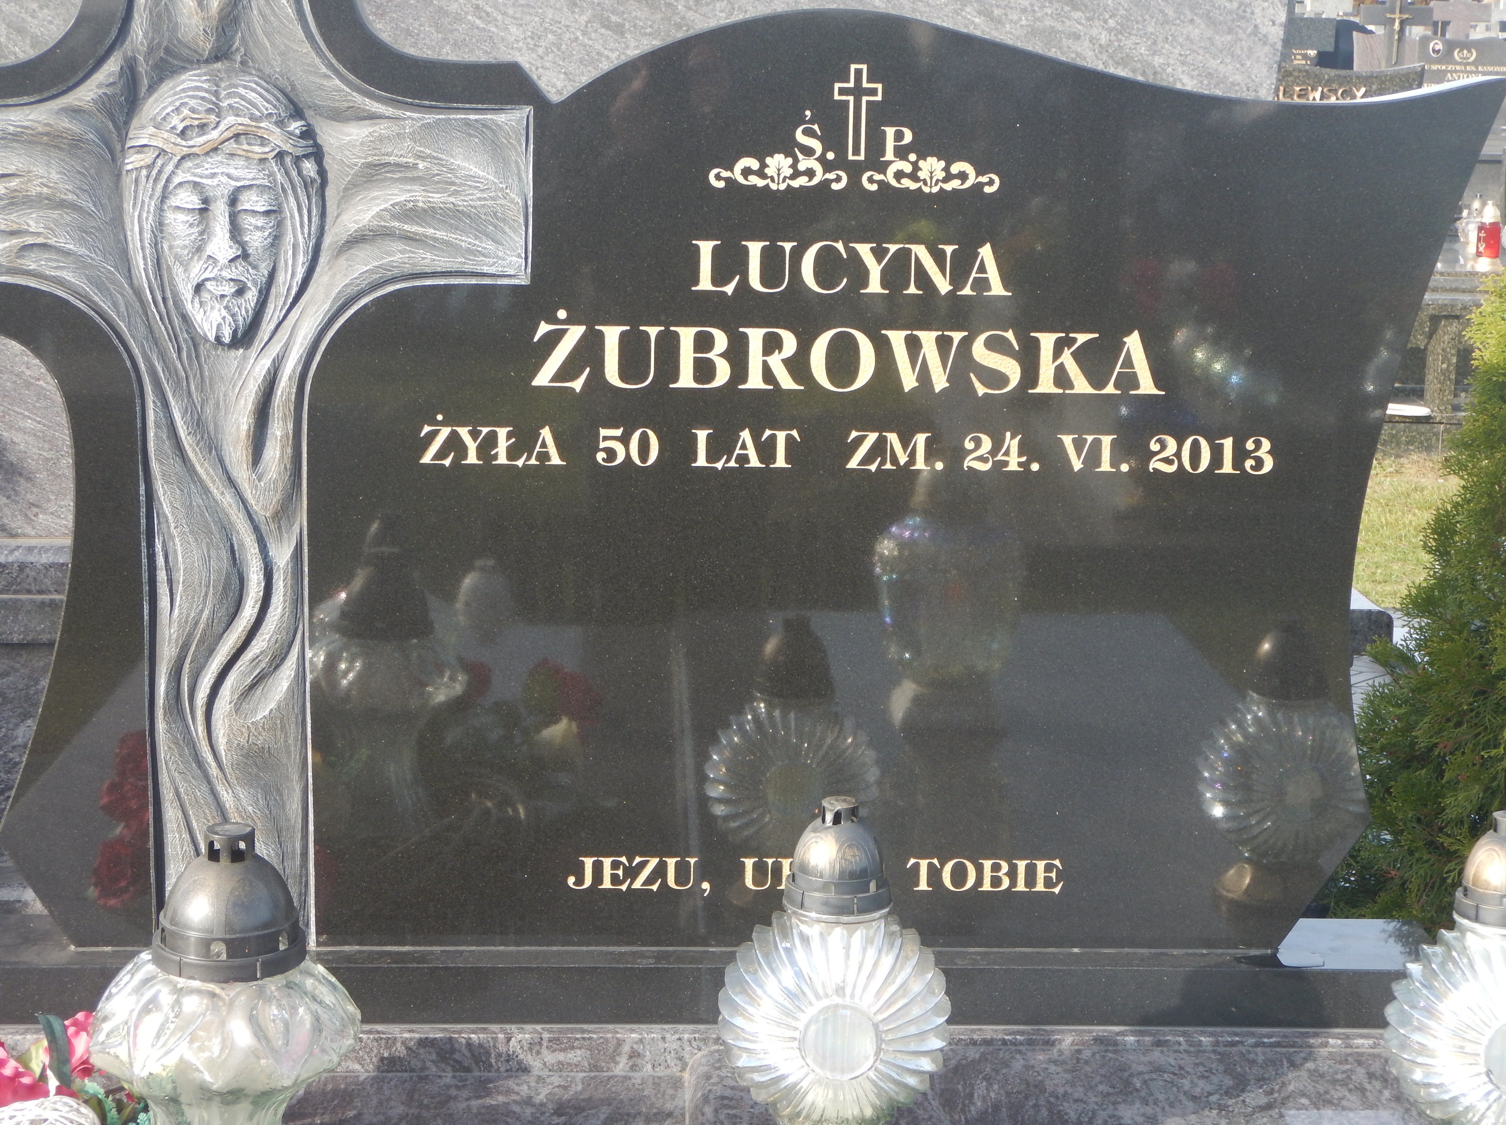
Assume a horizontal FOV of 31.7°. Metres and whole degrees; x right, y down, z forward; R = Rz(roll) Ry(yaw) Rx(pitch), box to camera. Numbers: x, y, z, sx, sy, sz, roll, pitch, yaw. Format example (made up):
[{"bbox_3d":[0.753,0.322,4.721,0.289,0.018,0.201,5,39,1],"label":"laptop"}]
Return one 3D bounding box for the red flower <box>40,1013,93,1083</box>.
[{"bbox_3d":[-0.508,0.362,1.980,0.052,0.050,0.052,1,11,-2],"label":"red flower"}]

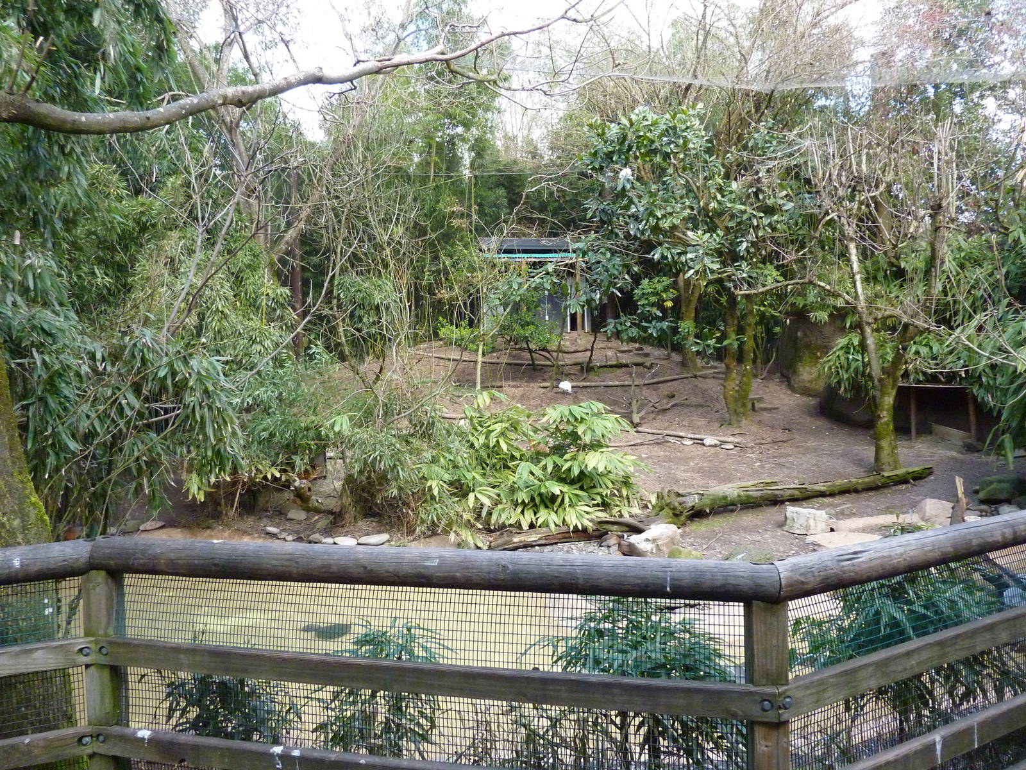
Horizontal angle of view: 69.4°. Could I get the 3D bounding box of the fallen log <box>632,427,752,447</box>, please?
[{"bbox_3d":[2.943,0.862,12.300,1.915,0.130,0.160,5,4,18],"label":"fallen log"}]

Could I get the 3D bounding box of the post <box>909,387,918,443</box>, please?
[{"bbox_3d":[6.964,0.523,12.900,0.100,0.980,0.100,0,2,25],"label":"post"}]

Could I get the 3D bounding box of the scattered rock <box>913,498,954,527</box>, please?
[{"bbox_3d":[5.543,1.693,9.750,0.480,0.340,0.420,0,2,25],"label":"scattered rock"}]

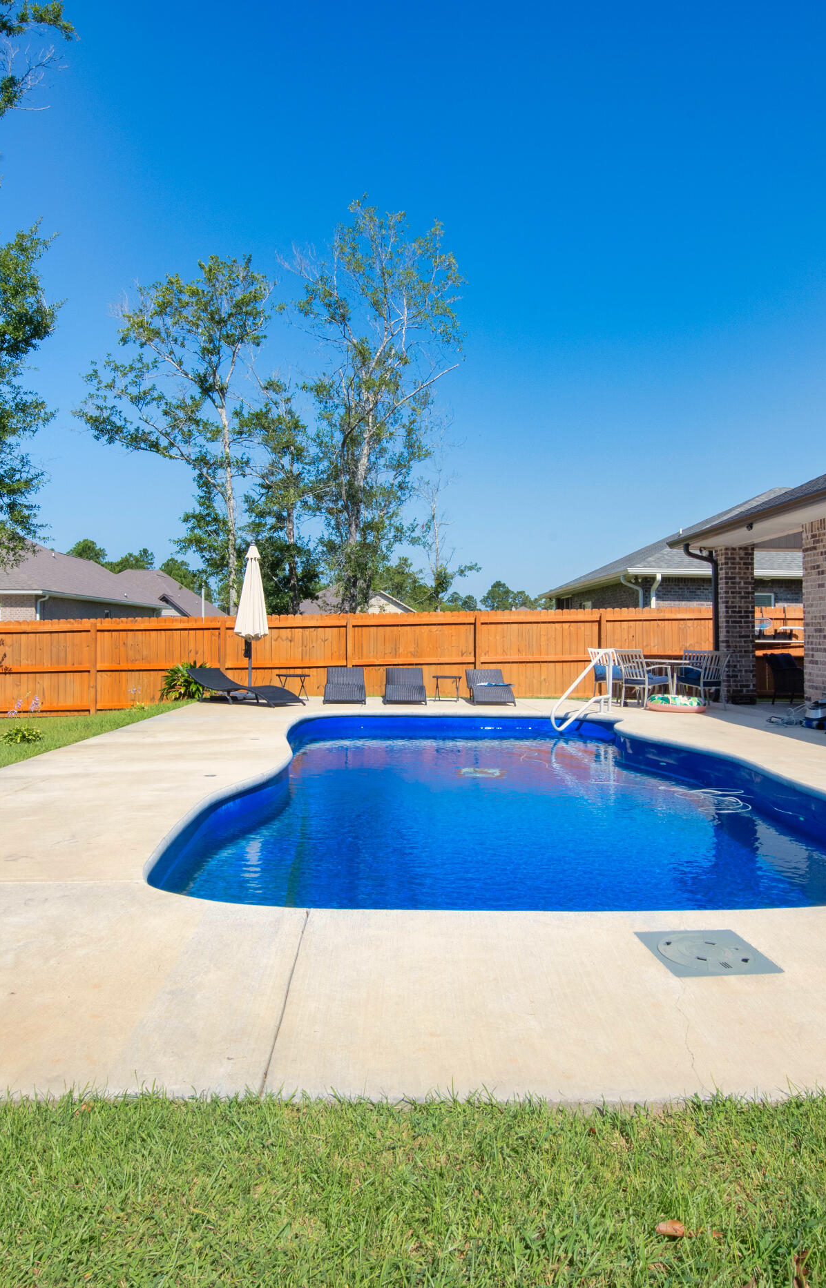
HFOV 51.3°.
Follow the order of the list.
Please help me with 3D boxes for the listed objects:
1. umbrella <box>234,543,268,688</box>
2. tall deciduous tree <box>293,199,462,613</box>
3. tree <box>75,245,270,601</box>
[{"bbox_3d":[-2.830,-0.400,15.000,0.600,2.680,0.600,0,1,-1],"label":"umbrella"},{"bbox_3d":[-1.070,-6.200,26.000,5.100,14.400,5.000,0,1,-1],"label":"tall deciduous tree"},{"bbox_3d":[-7.450,-5.650,27.000,6.200,13.200,5.600,0,1,-1],"label":"tree"}]

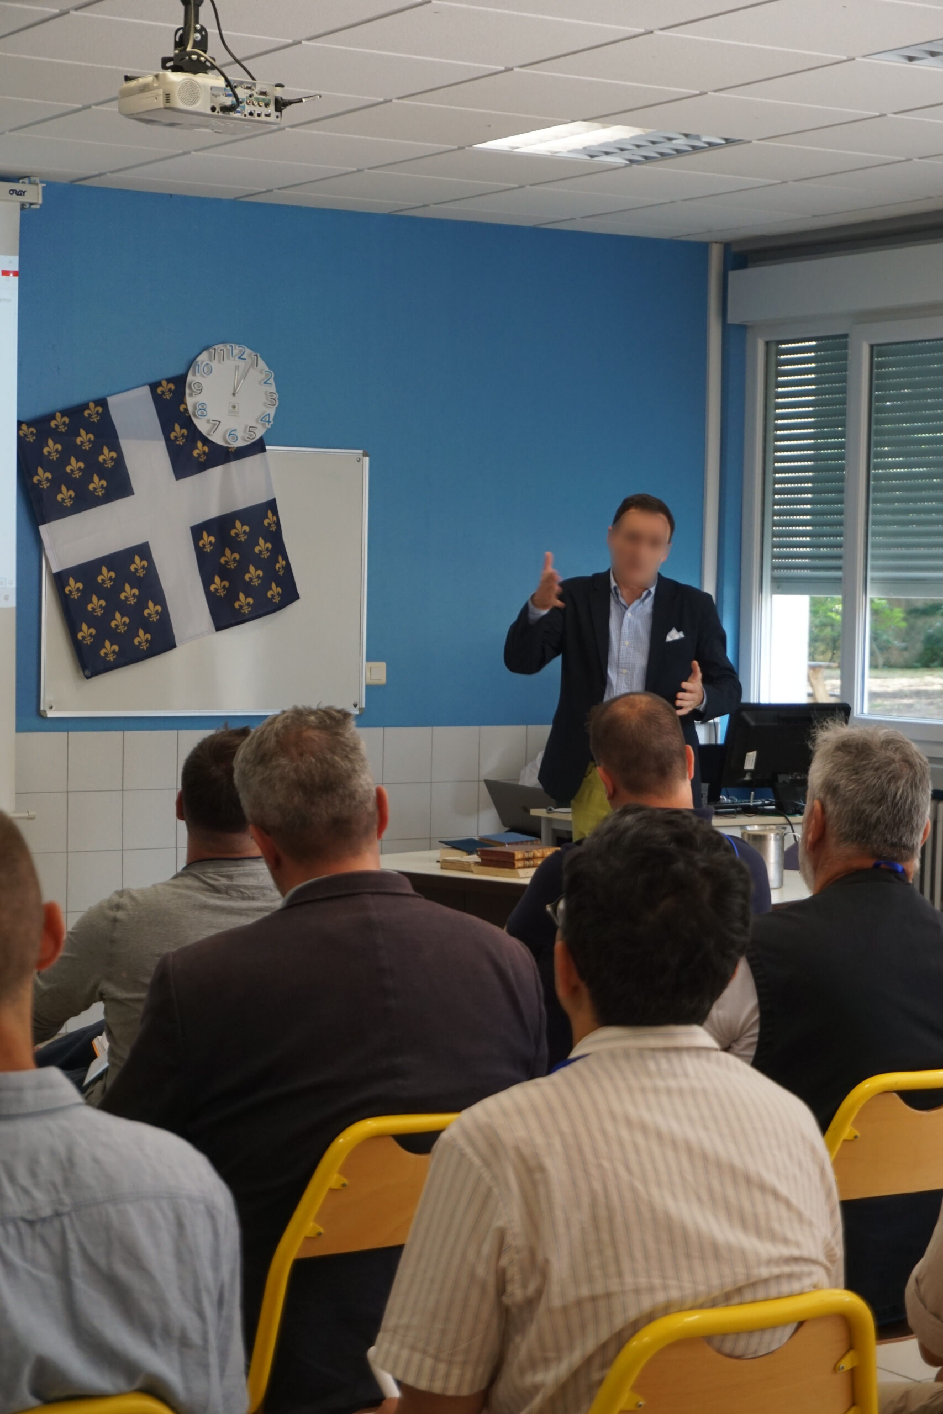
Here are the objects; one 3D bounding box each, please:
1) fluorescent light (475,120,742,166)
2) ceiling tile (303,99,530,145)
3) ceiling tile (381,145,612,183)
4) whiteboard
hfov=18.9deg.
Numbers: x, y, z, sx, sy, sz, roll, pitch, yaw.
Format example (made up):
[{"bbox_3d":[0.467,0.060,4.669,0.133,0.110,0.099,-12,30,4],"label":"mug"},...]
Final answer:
[{"bbox_3d":[0.388,-1.664,8.214,0.595,0.065,0.595,-1,3,-32],"label":"fluorescent light"},{"bbox_3d":[-0.116,-1.643,7.936,0.597,0.020,0.597,-1,3,-32],"label":"ceiling tile"},{"bbox_3d":[0.070,-1.674,8.733,0.595,0.020,0.595,-1,3,-32],"label":"ceiling tile"},{"bbox_3d":[-0.887,-0.428,9.575,1.210,0.910,0.025,-1,3,-32],"label":"whiteboard"}]

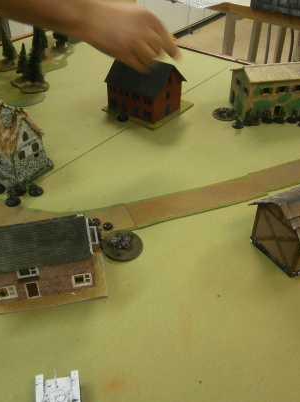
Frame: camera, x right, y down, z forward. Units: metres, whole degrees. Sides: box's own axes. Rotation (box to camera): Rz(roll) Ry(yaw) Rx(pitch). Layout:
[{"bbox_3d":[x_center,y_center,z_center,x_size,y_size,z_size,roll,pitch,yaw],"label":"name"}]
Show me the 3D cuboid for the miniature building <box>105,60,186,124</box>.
[{"bbox_3d":[-0.011,-0.259,0.891,0.146,0.118,0.110,26,46,29],"label":"miniature building"}]

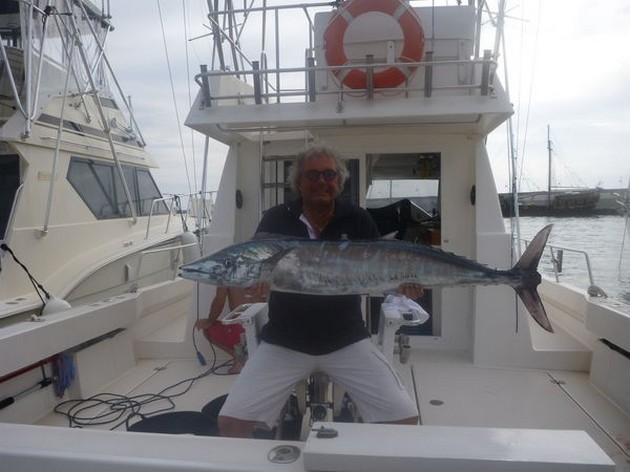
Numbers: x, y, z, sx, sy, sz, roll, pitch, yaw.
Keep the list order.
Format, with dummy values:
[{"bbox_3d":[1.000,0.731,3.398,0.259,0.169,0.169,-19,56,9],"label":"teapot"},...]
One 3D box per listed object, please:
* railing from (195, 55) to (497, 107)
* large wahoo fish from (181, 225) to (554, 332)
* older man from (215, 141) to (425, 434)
[{"bbox_3d":[0.175,-1.130,3.720,2.170,0.320,0.150,-1,4,8],"label":"railing"},{"bbox_3d":[0.190,0.155,1.850,1.360,0.380,0.170,0,3,0],"label":"large wahoo fish"},{"bbox_3d":[0.020,0.460,2.100,0.800,1.670,0.540,-1,3,2],"label":"older man"}]

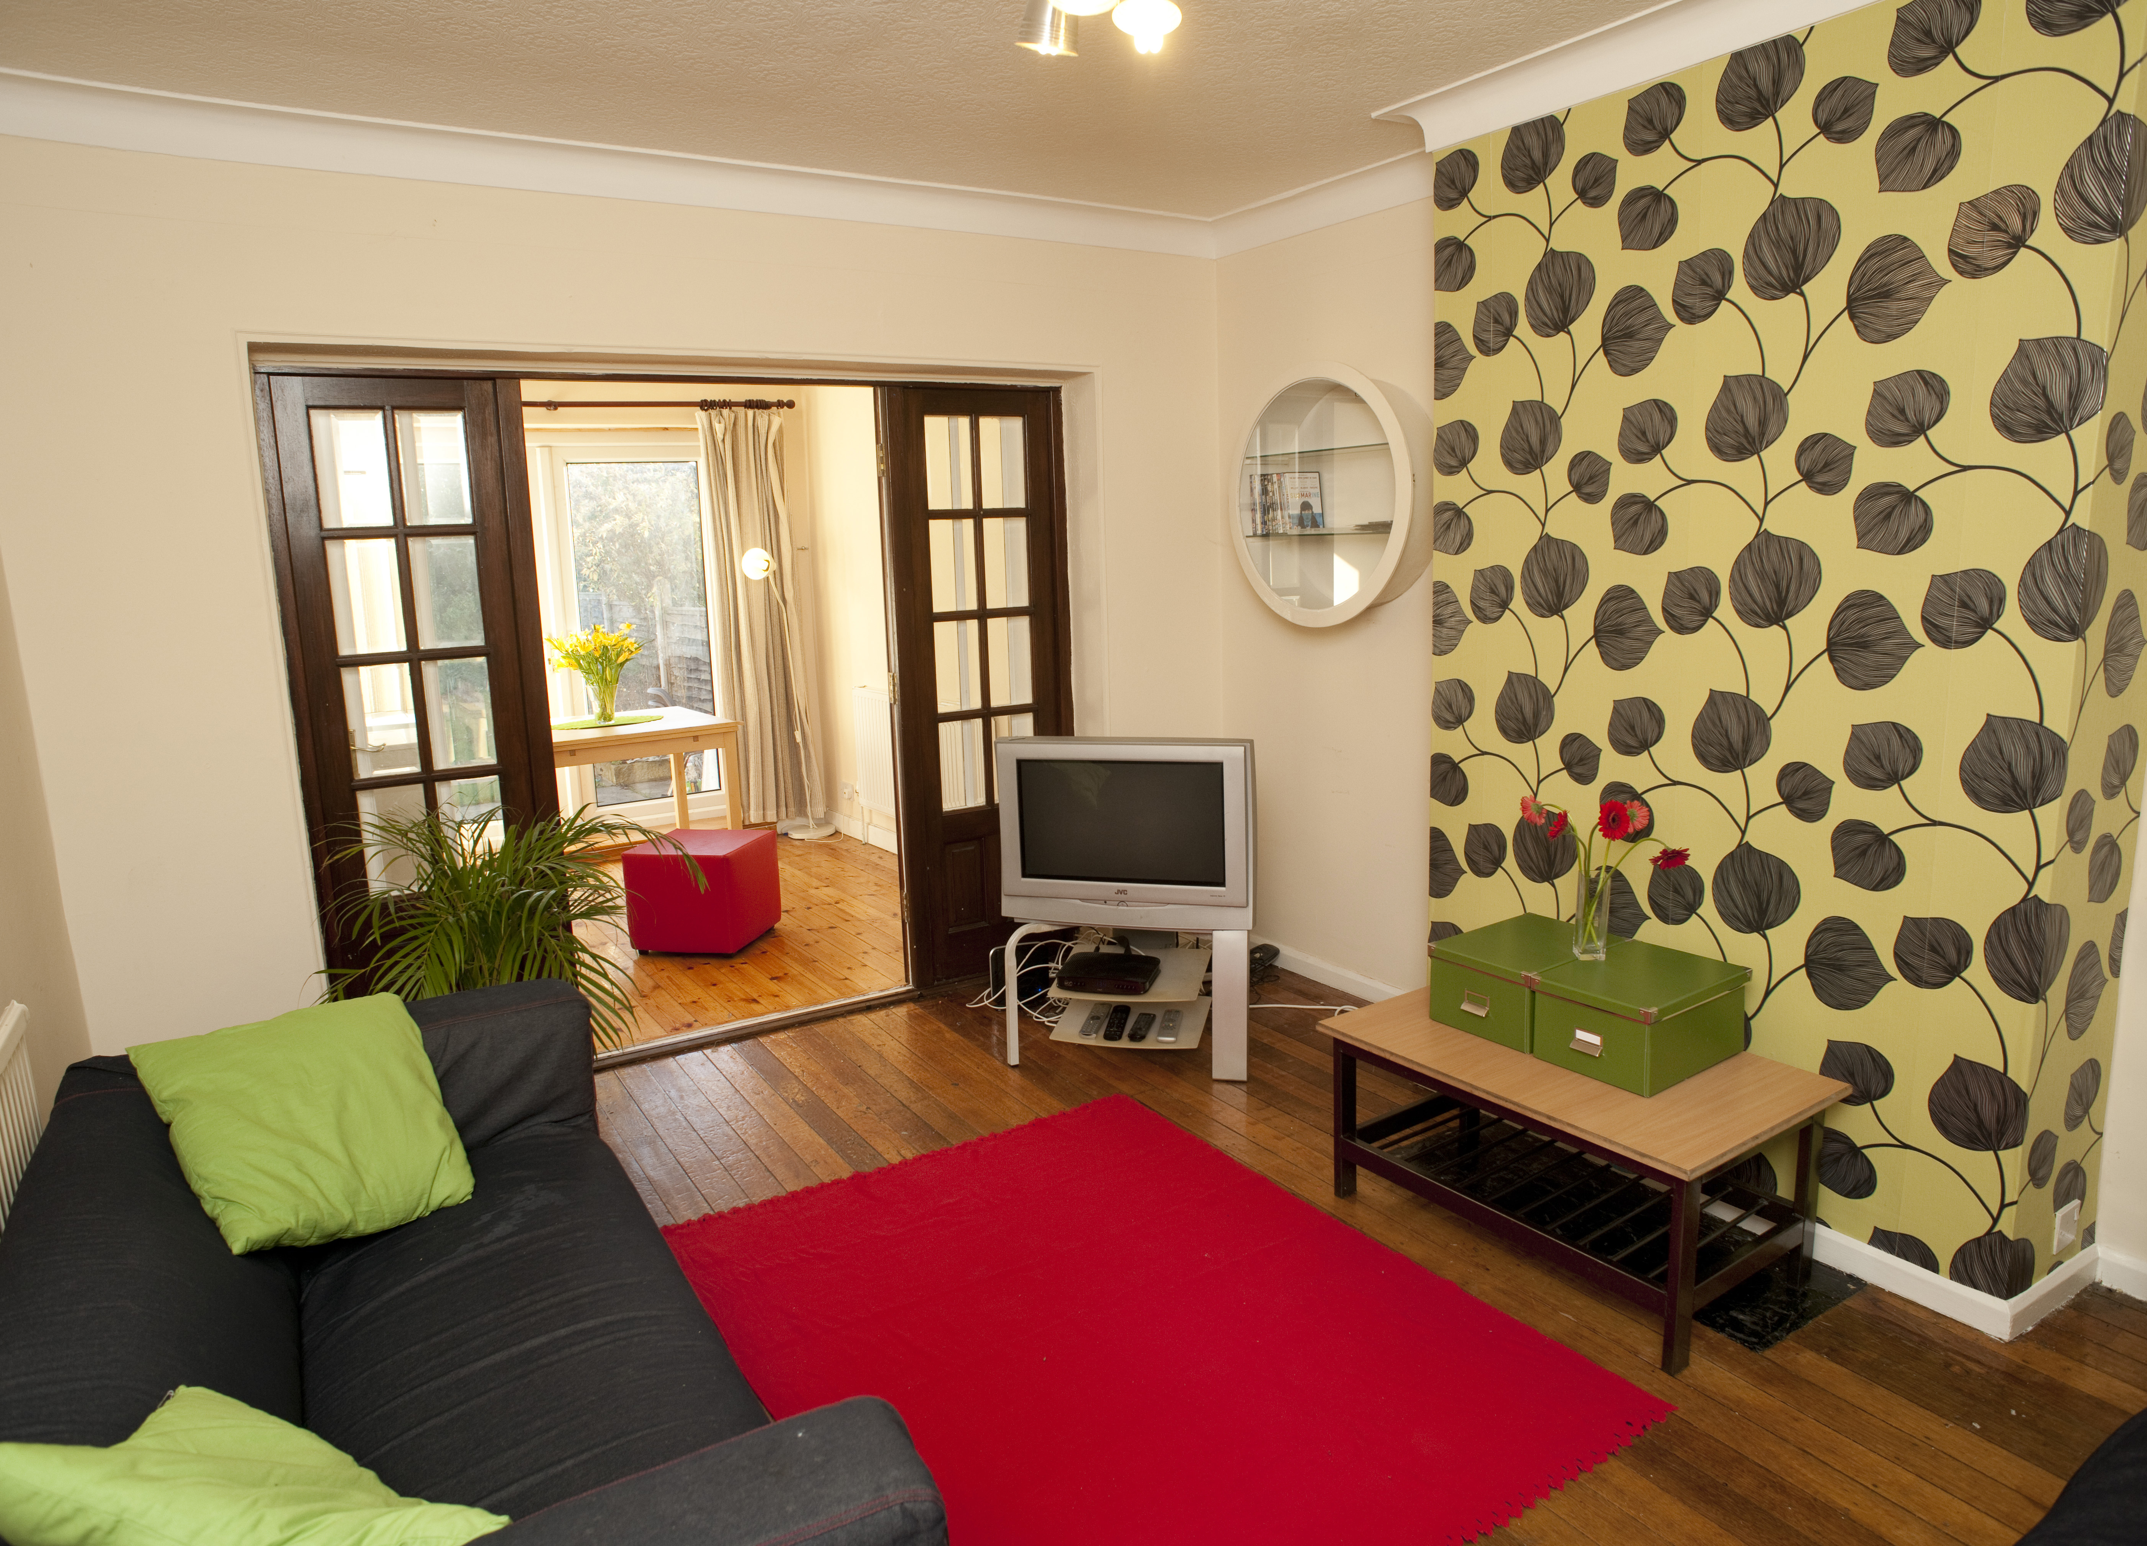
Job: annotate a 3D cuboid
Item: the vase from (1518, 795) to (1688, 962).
[{"bbox_3d":[1.139,0.218,2.780,0.356,0.360,0.250,-2,10,0],"label":"vase"}]

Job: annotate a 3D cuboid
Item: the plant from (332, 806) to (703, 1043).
[{"bbox_3d":[-1.337,0.527,3.180,0.860,0.930,0.820,-8,12,-31],"label":"plant"}]

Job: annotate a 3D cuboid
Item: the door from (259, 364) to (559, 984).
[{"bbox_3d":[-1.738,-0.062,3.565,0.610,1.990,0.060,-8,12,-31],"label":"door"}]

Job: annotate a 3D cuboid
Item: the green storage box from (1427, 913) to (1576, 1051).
[{"bbox_3d":[1.033,0.469,2.920,0.366,0.178,0.268,-9,13,-34],"label":"green storage box"}]

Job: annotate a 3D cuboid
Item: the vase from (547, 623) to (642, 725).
[{"bbox_3d":[-2.217,-0.462,5.952,0.380,0.460,0.360,-9,12,-31],"label":"vase"}]

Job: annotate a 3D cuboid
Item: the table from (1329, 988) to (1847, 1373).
[{"bbox_3d":[1.039,0.786,2.746,0.545,0.405,0.890,-9,12,-31],"label":"table"}]

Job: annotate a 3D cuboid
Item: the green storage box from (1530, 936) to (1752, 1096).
[{"bbox_3d":[1.187,0.504,2.703,0.366,0.178,0.268,-9,13,-34],"label":"green storage box"}]

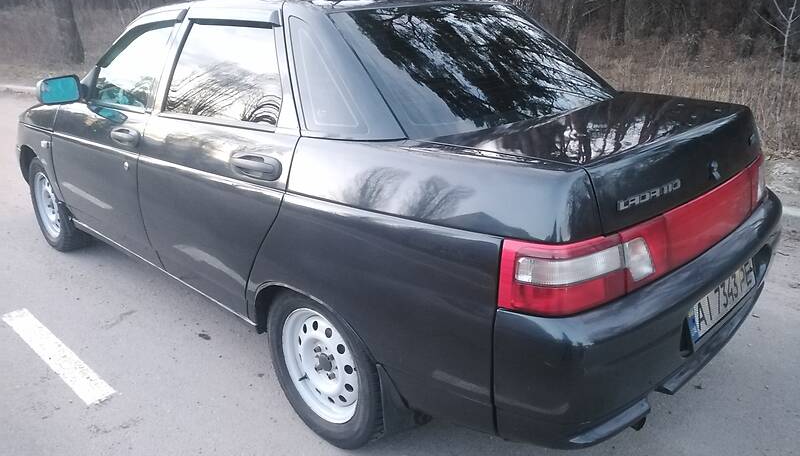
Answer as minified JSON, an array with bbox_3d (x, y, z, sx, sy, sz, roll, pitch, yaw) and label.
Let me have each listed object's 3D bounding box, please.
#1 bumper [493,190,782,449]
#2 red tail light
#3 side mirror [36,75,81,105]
[{"bbox_3d":[0.850,0.190,1.771,0.290,0.380,1.620,18,25,41],"label":"bumper"},{"bbox_3d":[0.824,-0.044,1.720,0.180,0.190,1.580,18,25,41],"label":"red tail light"},{"bbox_3d":[-1.505,-0.614,2.648,0.120,0.125,0.180,18,25,41],"label":"side mirror"}]

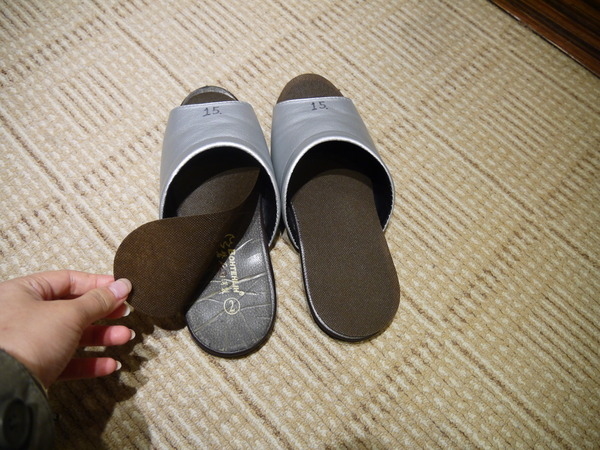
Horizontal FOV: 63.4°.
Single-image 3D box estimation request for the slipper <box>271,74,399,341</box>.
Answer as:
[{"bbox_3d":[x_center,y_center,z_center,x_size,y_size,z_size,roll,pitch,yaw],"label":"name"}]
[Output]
[{"bbox_3d":[0.030,-0.036,0.451,0.108,0.070,0.275,-5,67,-7],"label":"slipper"}]

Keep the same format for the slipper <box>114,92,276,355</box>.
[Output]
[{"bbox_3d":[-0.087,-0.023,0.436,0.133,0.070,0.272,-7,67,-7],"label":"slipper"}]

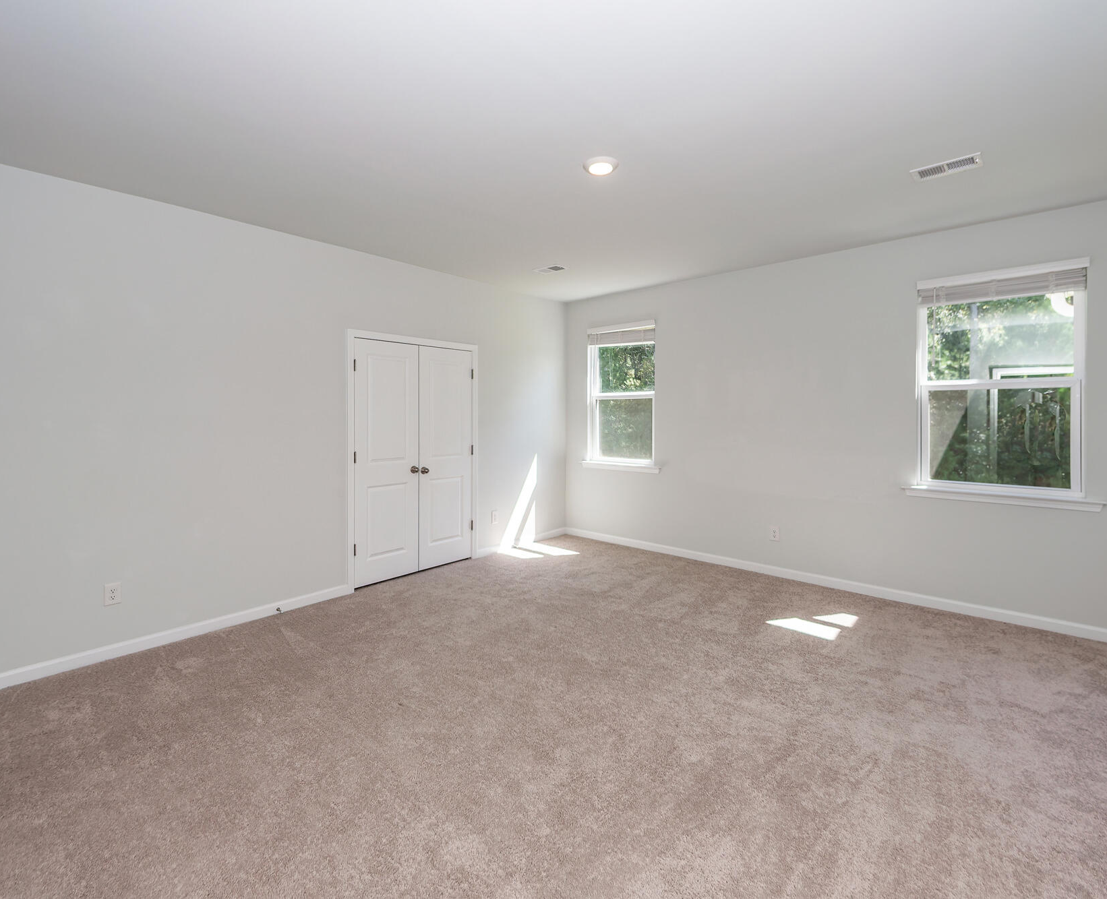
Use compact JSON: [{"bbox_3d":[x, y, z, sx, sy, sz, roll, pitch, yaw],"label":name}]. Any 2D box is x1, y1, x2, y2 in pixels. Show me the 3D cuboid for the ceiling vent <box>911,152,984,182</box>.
[{"bbox_3d":[2.127,-1.522,2.430,0.290,0.022,0.155,4,5,42],"label":"ceiling vent"}]

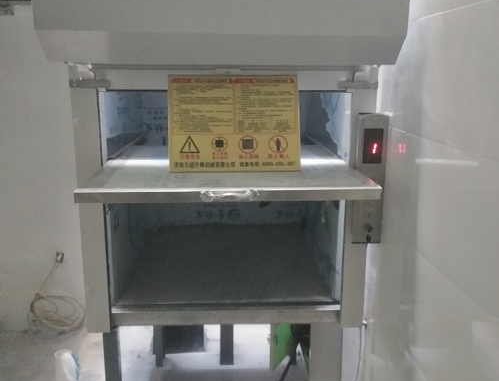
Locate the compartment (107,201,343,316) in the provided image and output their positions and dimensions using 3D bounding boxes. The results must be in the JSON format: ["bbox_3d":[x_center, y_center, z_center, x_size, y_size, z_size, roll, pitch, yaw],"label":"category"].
[{"bbox_3d":[-0.089,0.078,2.174,0.791,0.463,0.980,0,13,-2],"label":"compartment"}]

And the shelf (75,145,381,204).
[{"bbox_3d":[-0.070,-0.084,1.761,0.807,0.037,0.870,0,13,-2],"label":"shelf"}]

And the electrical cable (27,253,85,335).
[{"bbox_3d":[-1.208,0.650,3.146,0.335,0.522,0.113,0,13,-2],"label":"electrical cable"}]

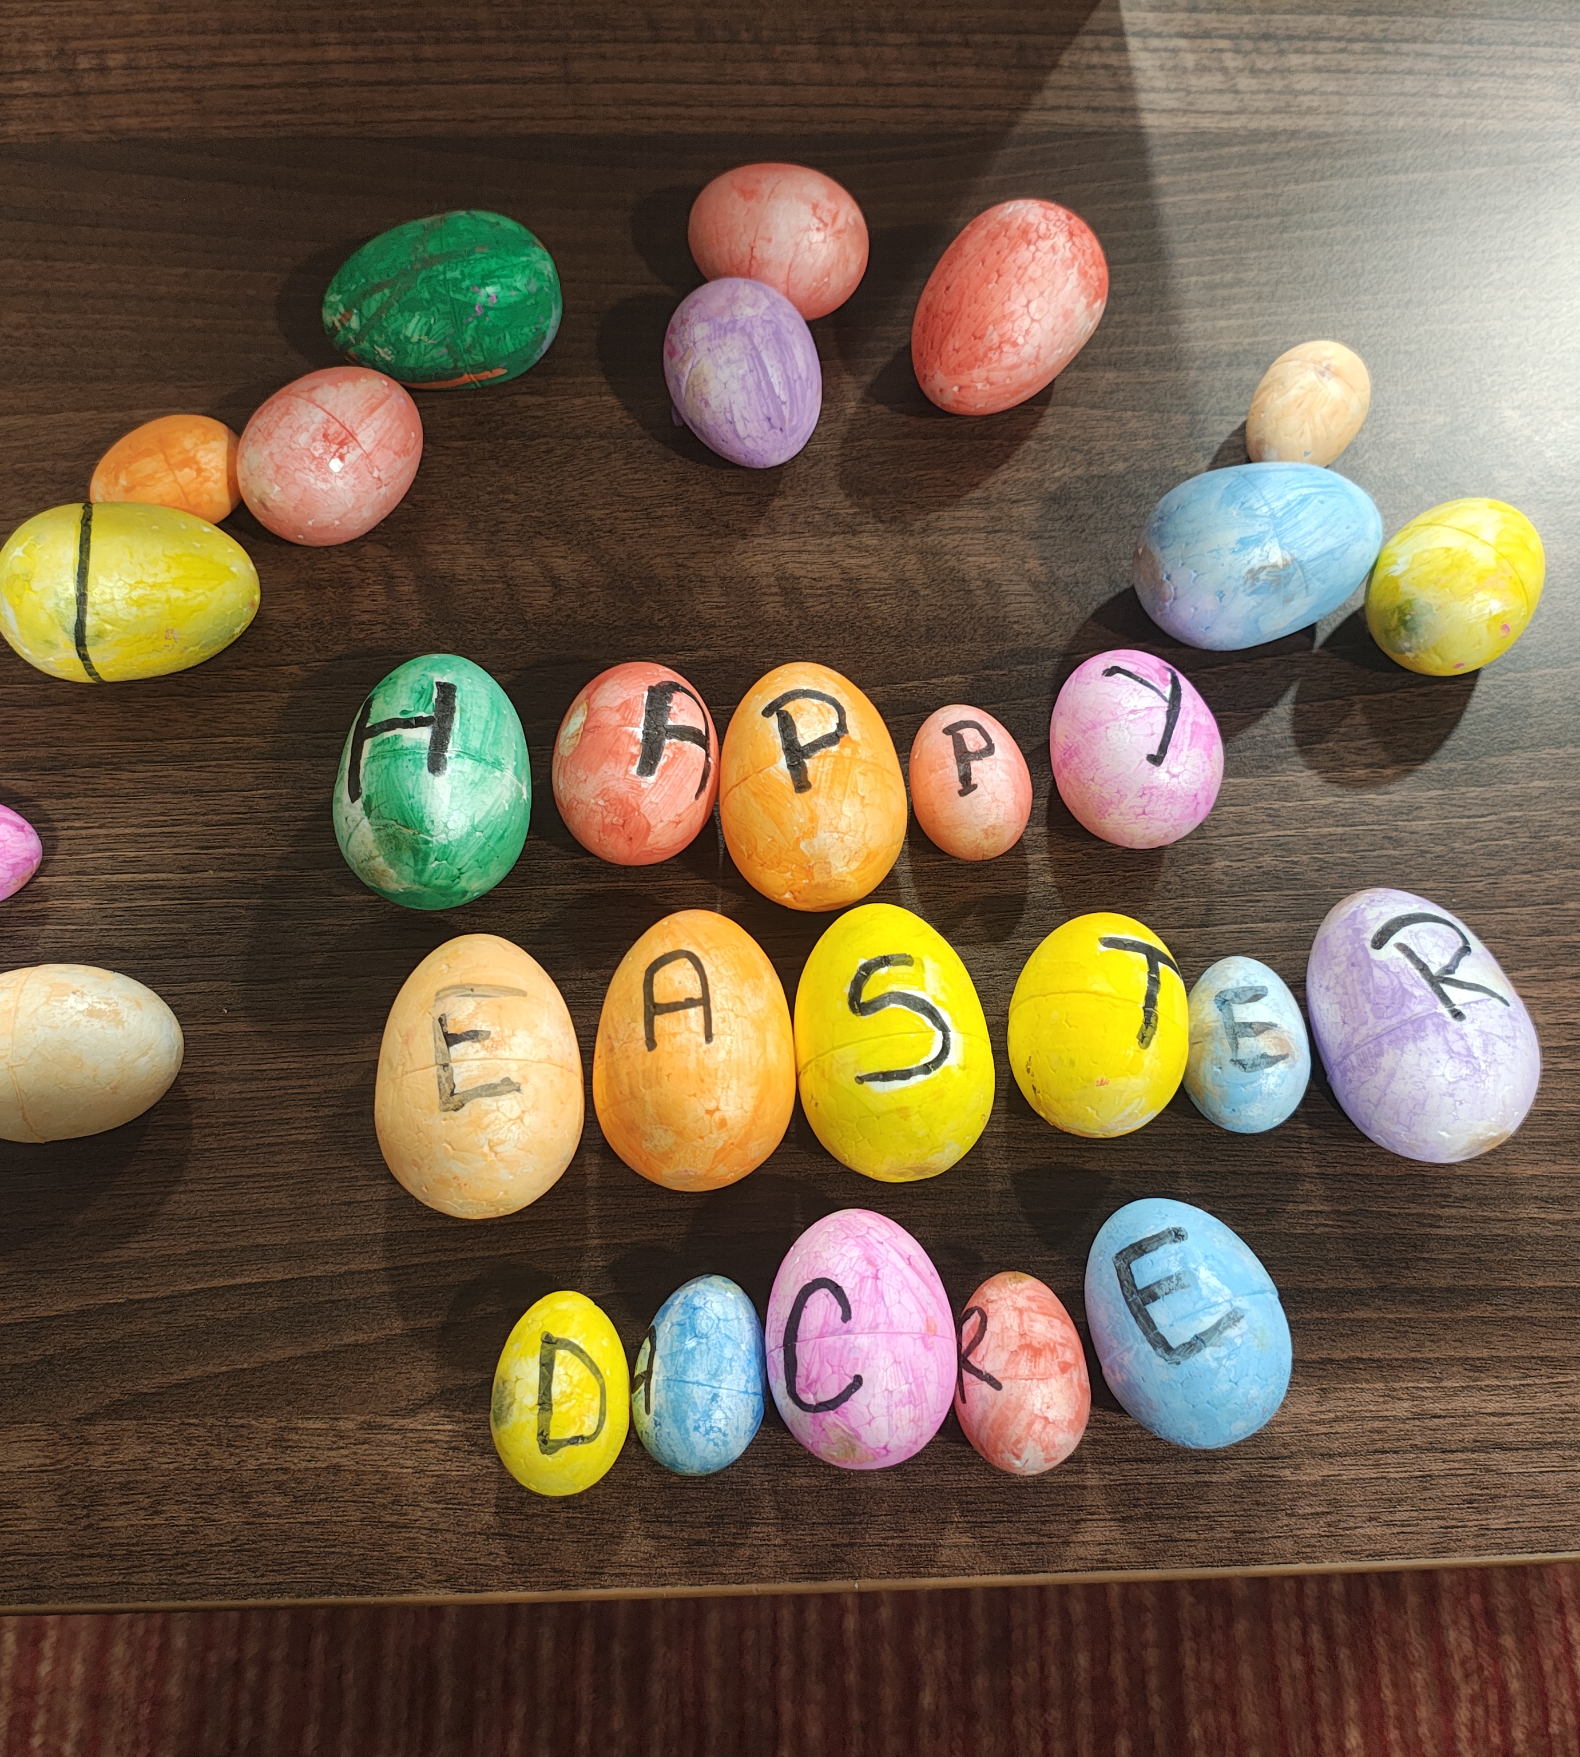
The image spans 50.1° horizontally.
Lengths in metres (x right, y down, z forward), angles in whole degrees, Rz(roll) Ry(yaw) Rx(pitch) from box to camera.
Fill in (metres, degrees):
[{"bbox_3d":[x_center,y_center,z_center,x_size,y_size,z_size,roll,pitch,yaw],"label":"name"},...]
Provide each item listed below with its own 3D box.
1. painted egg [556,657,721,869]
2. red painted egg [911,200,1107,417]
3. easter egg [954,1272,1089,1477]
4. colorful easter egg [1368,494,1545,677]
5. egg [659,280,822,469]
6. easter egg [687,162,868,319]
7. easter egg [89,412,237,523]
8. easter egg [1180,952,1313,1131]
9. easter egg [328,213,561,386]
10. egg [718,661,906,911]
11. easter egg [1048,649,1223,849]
[{"bbox_3d":[-0.042,-0.031,0.462,0.045,0.045,0.057,3,69,1],"label":"painted egg"},{"bbox_3d":[0.067,-0.174,0.515,0.051,0.051,0.073,33,72,11],"label":"red painted egg"},{"bbox_3d":[0.053,0.115,0.391,0.031,0.031,0.045,0,61,-1],"label":"easter egg"},{"bbox_3d":[0.184,-0.081,0.469,0.043,0.043,0.057,37,65,14],"label":"colorful easter egg"},{"bbox_3d":[-0.013,-0.148,0.495,0.044,0.044,0.058,-19,75,-9],"label":"egg"},{"bbox_3d":[-0.003,-0.198,0.526,0.057,0.046,0.046,16,70,5],"label":"easter egg"},{"bbox_3d":[-0.182,-0.117,0.500,0.045,0.033,0.033,-35,73,-13],"label":"easter egg"},{"bbox_3d":[0.114,0.042,0.423,0.031,0.031,0.045,4,61,1],"label":"easter egg"},{"bbox_3d":[-0.102,-0.170,0.501,0.070,0.048,0.048,-8,67,3],"label":"easter egg"},{"bbox_3d":[0.006,-0.024,0.457,0.050,0.050,0.071,-6,69,-3],"label":"egg"},{"bbox_3d":[0.091,-0.034,0.448,0.043,0.043,0.057,-9,61,-5],"label":"easter egg"}]

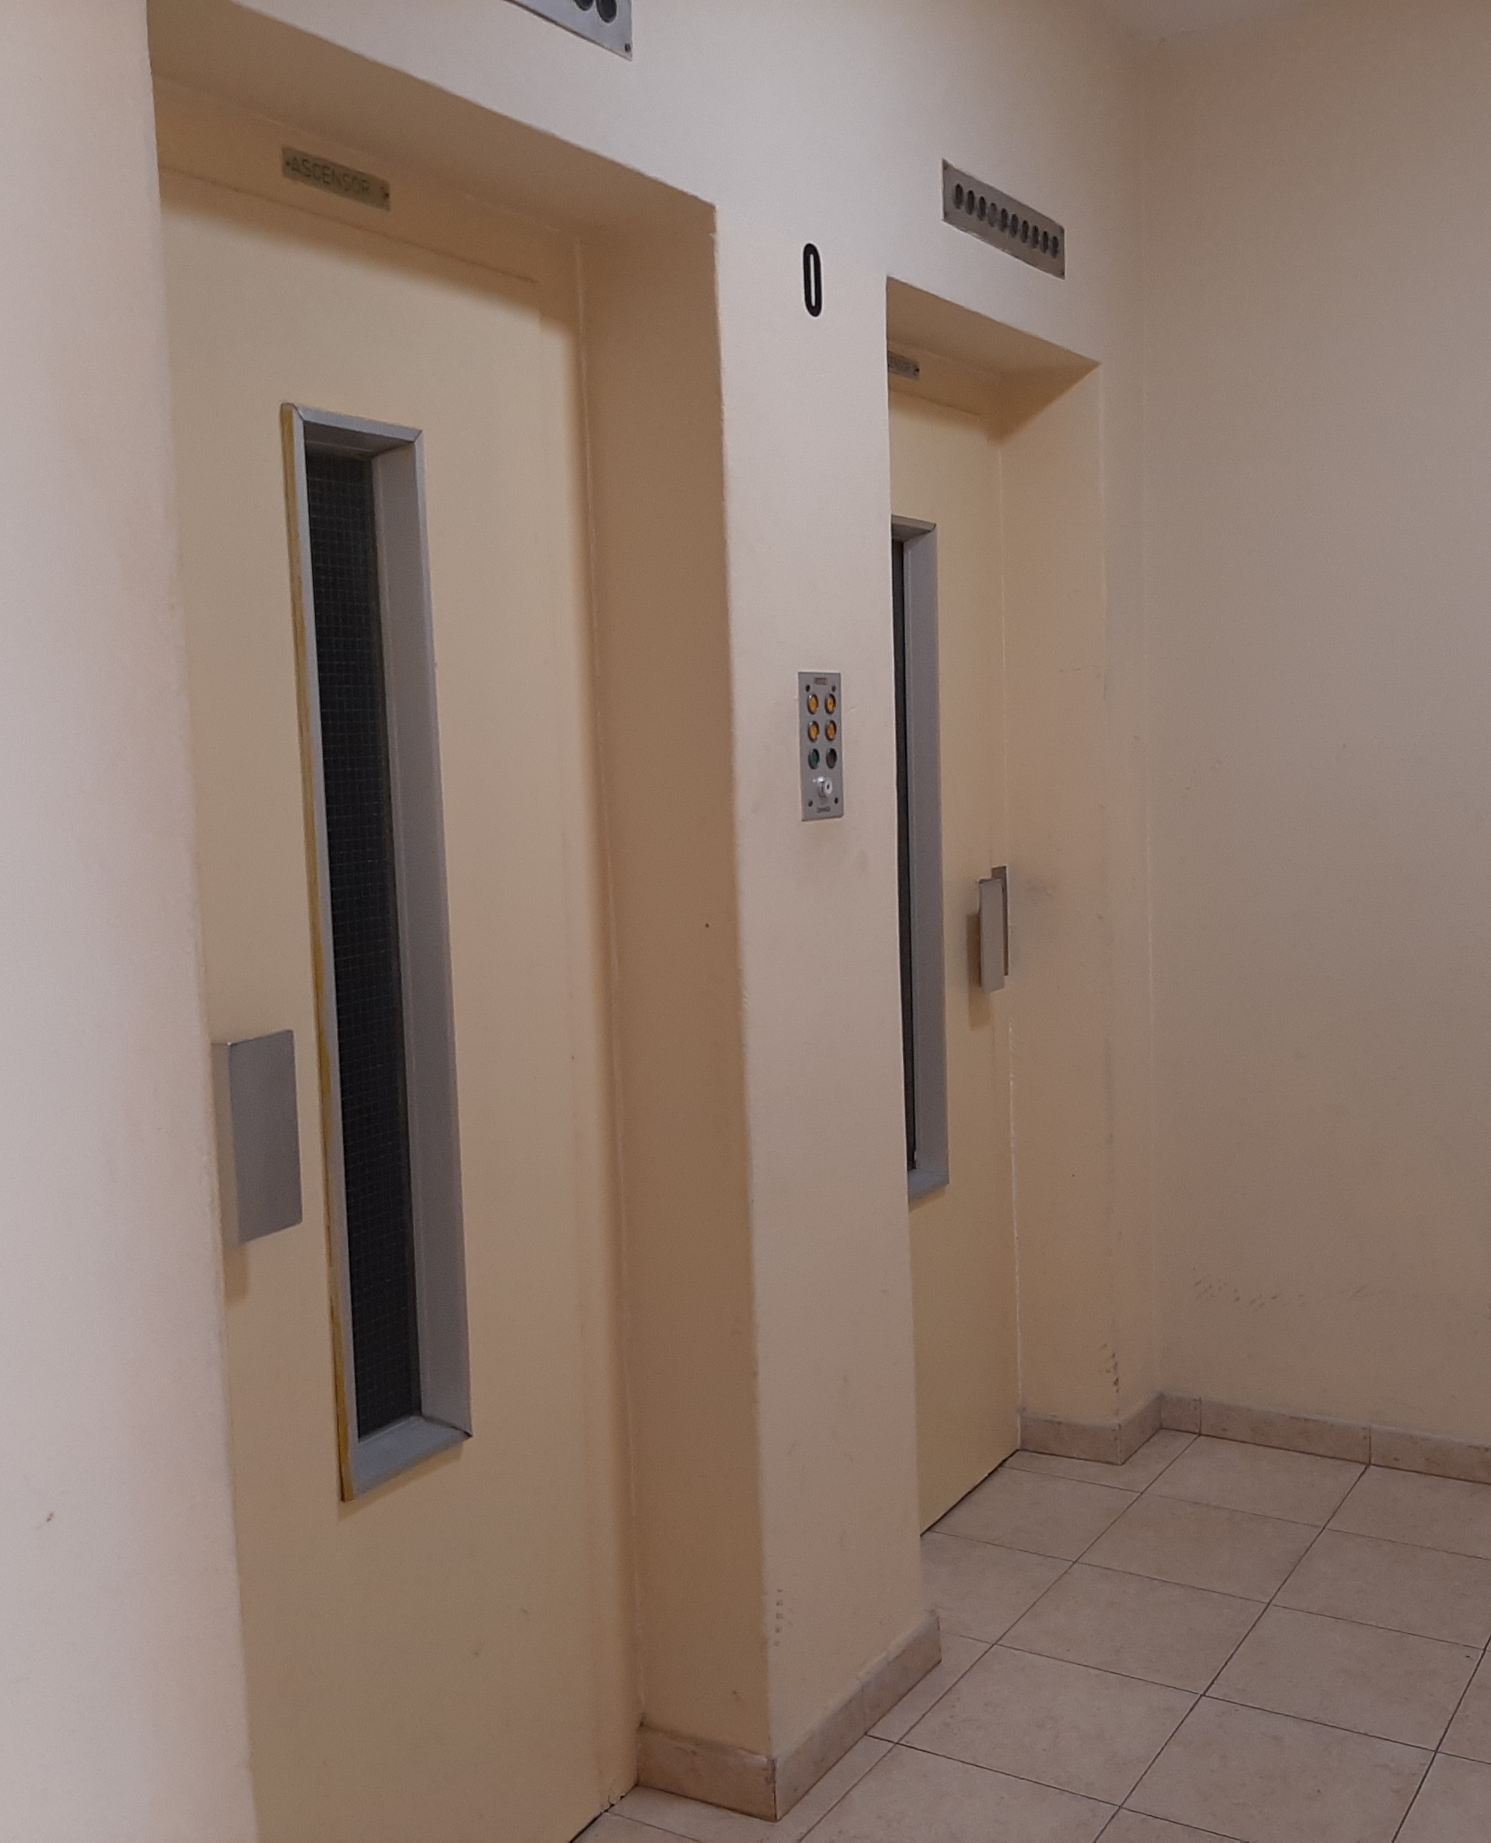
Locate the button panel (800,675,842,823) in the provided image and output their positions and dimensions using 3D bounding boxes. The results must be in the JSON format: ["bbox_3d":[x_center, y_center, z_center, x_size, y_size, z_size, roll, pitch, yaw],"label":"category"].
[{"bbox_3d":[0.106,-0.240,2.625,0.011,0.199,0.120,2,7,32],"label":"button panel"}]

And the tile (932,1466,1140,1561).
[{"bbox_3d":[0.531,1.090,3.518,0.296,0.010,0.336,2,7,32],"label":"tile"}]

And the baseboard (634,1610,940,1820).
[{"bbox_3d":[0.076,1.132,2.816,0.223,0.078,0.495,1,7,32],"label":"baseboard"}]

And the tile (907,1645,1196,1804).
[{"bbox_3d":[0.448,1.166,2.788,0.330,0.010,0.330,1,7,32],"label":"tile"}]

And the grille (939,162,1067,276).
[{"bbox_3d":[0.436,-1.146,3.150,0.010,0.087,0.497,1,7,30],"label":"grille"}]

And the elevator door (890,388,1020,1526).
[{"bbox_3d":[0.266,0.095,3.368,0.057,2.015,0.843,2,7,32],"label":"elevator door"}]

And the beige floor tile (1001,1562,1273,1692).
[{"bbox_3d":[0.623,1.130,3.069,0.333,0.010,0.336,2,7,32],"label":"beige floor tile"}]

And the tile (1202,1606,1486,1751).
[{"bbox_3d":[0.907,1.138,2.894,0.333,0.010,0.336,2,7,32],"label":"tile"}]

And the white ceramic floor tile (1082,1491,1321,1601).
[{"bbox_3d":[0.798,1.097,3.350,0.330,0.010,0.330,1,7,32],"label":"white ceramic floor tile"}]

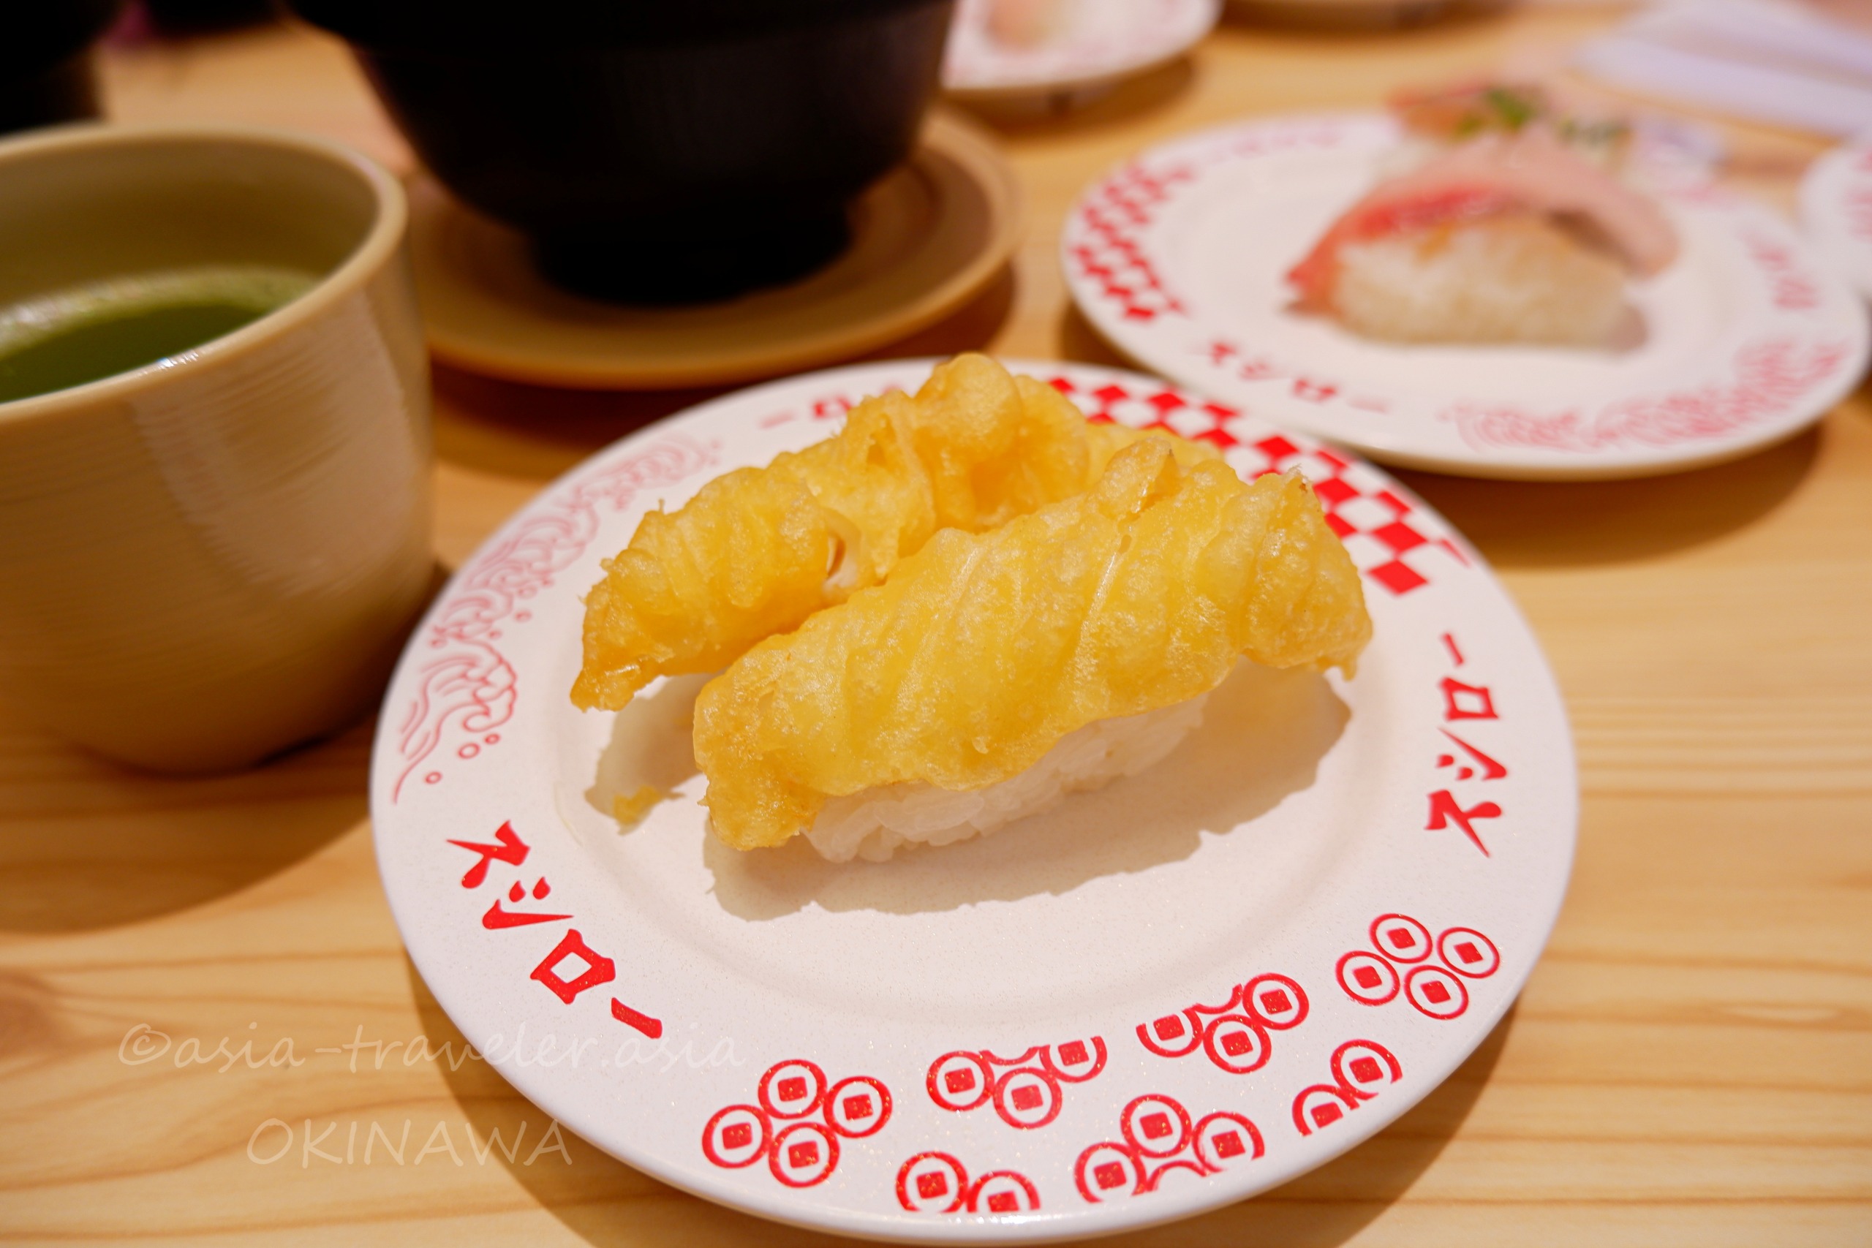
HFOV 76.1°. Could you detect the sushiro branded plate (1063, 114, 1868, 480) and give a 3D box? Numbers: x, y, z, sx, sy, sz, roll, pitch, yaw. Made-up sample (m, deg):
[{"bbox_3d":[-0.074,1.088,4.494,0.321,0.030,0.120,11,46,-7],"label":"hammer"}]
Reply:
[{"bbox_3d":[0.101,-0.066,0.247,0.150,0.021,0.150,-1,43,1],"label":"sushiro branded plate"}]

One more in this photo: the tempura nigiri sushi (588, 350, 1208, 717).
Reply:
[{"bbox_3d":[-0.003,-0.012,0.162,0.090,0.035,0.033,-18,45,-16],"label":"tempura nigiri sushi"}]

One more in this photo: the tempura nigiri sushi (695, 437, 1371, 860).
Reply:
[{"bbox_3d":[0.013,0.003,0.146,0.088,0.034,0.034,-17,45,-16],"label":"tempura nigiri sushi"}]

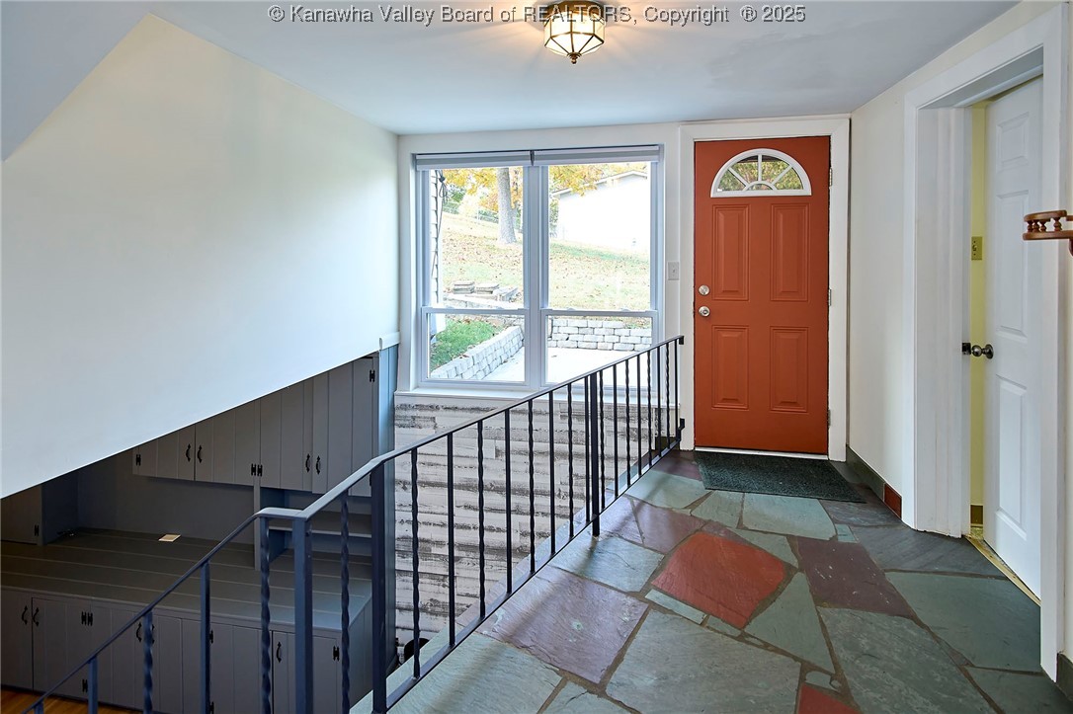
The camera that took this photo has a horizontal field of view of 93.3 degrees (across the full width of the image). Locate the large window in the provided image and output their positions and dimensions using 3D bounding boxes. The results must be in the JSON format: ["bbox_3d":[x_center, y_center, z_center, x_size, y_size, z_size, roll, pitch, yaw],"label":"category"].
[{"bbox_3d":[-0.024,-0.645,3.757,1.830,1.740,0.110,1,3,12],"label":"large window"}]

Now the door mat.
[{"bbox_3d":[1.405,0.704,3.033,0.830,0.015,0.550,2,10,11],"label":"door mat"}]

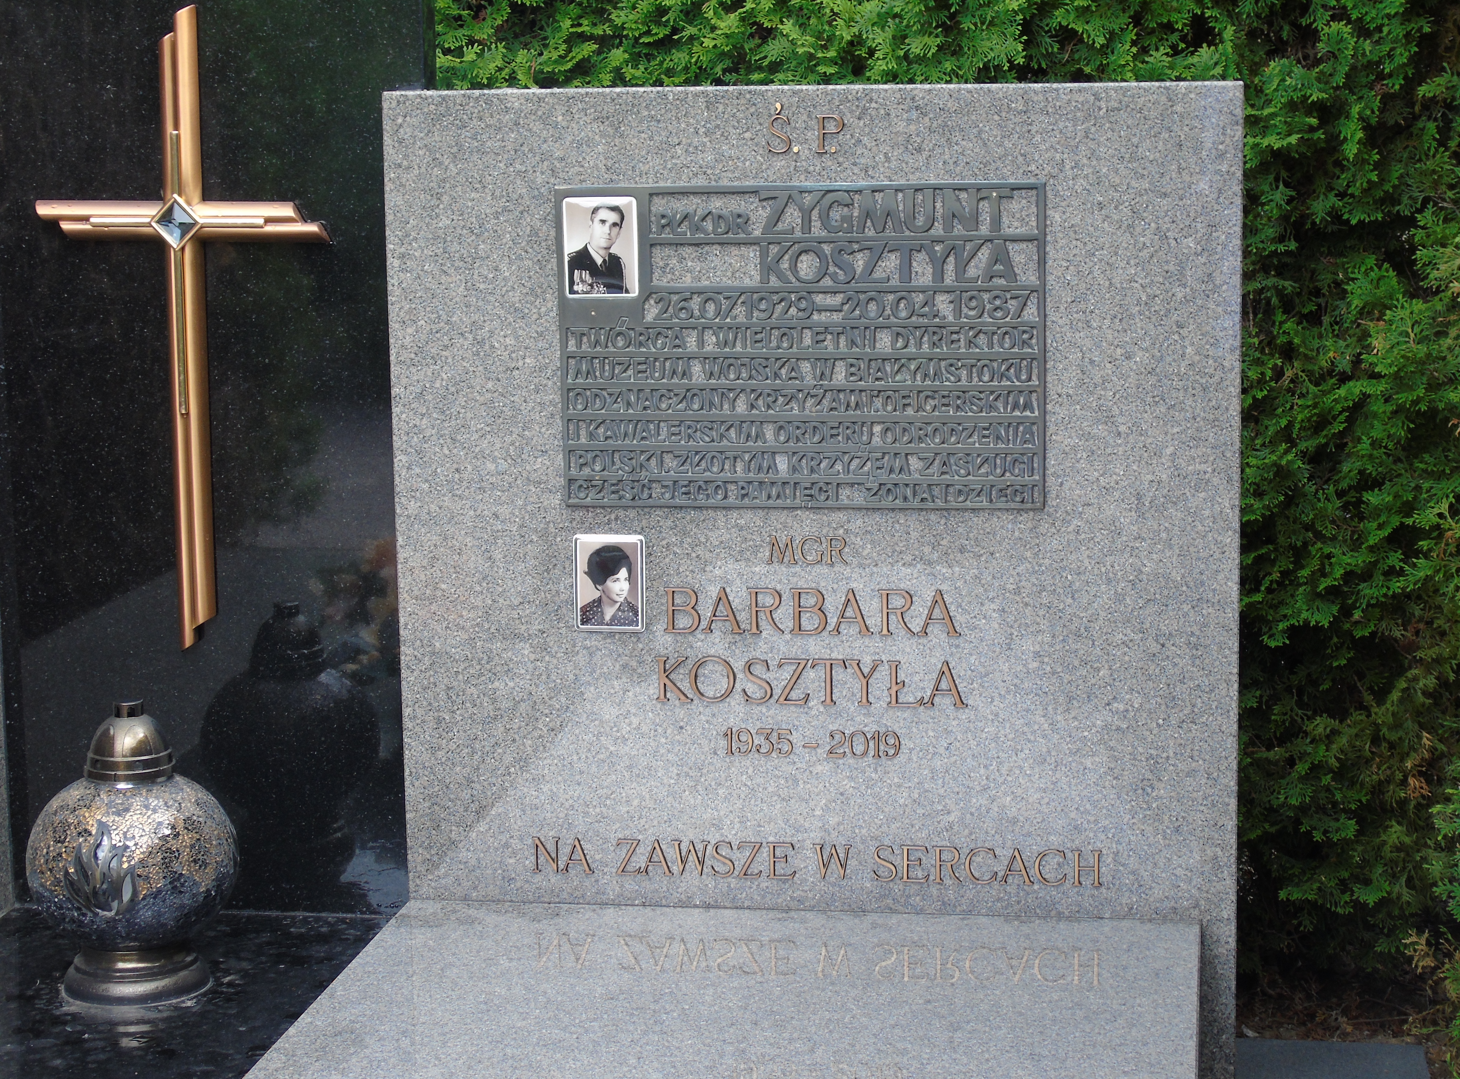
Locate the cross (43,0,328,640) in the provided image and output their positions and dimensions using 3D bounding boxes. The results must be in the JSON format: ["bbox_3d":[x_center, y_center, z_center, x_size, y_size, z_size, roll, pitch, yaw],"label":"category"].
[{"bbox_3d":[-0.648,-0.245,3.574,0.362,0.773,0.042,1,10,8],"label":"cross"}]

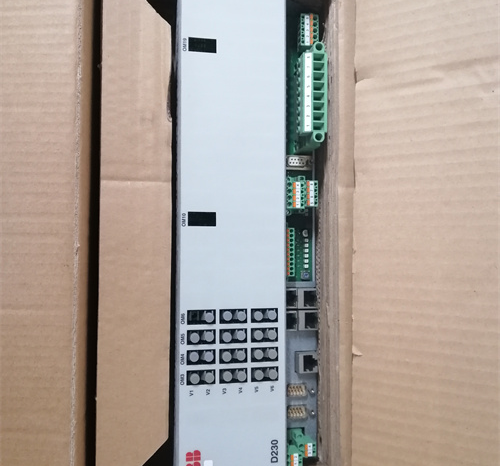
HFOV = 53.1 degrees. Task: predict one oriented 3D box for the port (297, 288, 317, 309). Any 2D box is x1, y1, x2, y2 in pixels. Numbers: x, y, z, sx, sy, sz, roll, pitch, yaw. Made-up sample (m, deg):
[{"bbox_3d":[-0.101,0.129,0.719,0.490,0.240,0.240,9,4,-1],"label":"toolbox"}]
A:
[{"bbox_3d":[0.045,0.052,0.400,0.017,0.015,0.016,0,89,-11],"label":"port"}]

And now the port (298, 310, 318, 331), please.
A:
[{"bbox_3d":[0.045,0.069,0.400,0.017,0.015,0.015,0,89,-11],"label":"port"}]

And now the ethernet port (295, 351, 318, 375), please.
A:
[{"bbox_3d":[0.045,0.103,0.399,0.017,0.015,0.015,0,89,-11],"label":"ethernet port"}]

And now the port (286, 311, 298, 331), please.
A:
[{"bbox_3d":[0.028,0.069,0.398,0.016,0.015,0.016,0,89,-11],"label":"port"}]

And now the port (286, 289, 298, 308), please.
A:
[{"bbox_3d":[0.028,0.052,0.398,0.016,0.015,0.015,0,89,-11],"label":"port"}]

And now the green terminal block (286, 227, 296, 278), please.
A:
[{"bbox_3d":[0.030,0.016,0.410,0.009,0.017,0.039,0,89,-11],"label":"green terminal block"}]

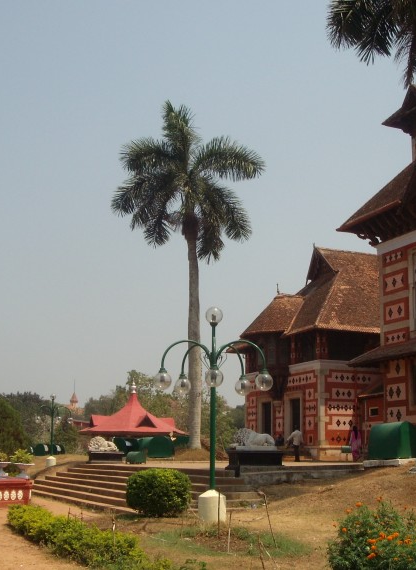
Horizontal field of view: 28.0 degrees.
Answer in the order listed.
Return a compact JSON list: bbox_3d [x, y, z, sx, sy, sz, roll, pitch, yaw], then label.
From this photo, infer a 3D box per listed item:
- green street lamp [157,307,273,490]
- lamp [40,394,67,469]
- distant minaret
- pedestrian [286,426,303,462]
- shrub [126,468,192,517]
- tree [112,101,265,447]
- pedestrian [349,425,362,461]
[{"bbox_3d":[0.139,2.387,17.785,2.420,3.915,2.350,0,-11,0],"label":"green street lamp"},{"bbox_3d":[-9.278,8.806,50.428,2.150,4.348,2.150,0,-11,0],"label":"lamp"},{"bbox_3d":[-32.364,26.334,200.753,2.400,7.652,2.400,0,-11,0],"label":"distant minaret"},{"bbox_3d":[4.040,7.415,38.966,0.680,1.684,0.420,2,-11,-8],"label":"pedestrian"},{"bbox_3d":[-1.146,4.886,19.706,1.520,1.079,1.500,0,-11,0],"label":"shrub"},{"bbox_3d":[-0.952,-0.969,45.406,7.800,19.366,7.800,0,-11,0],"label":"tree"},{"bbox_3d":[6.640,7.136,37.558,0.620,1.601,0.420,-1,-11,5],"label":"pedestrian"}]

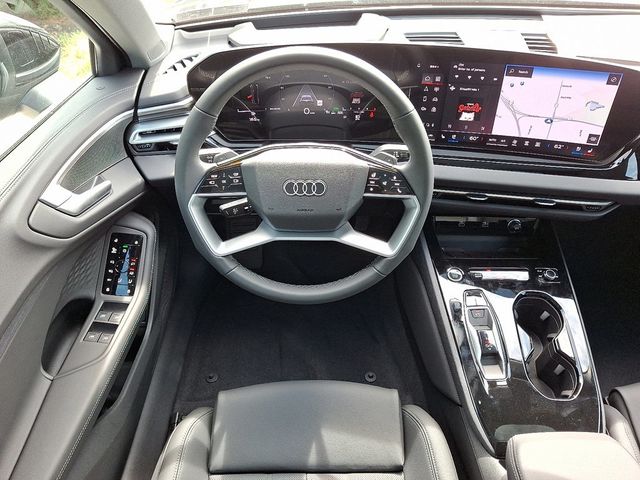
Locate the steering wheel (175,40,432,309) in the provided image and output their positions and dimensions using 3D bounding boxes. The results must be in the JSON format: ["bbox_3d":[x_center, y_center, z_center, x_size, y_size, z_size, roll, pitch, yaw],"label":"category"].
[{"bbox_3d":[-0.022,-0.083,0.681,0.372,0.368,0.085,0,17,0],"label":"steering wheel"}]

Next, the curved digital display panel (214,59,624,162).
[{"bbox_3d":[0.148,-0.239,0.829,0.687,0.157,0.069,4,34,7],"label":"curved digital display panel"}]

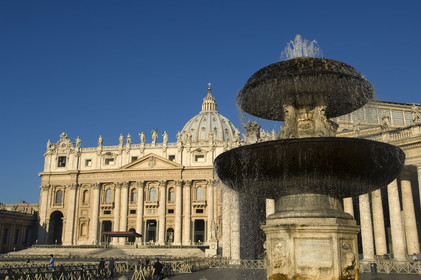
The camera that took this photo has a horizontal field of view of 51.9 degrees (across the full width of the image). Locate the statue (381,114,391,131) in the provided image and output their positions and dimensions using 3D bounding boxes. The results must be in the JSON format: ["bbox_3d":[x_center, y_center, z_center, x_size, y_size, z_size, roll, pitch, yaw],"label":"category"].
[{"bbox_3d":[26.437,-2.700,65.118,1.050,3.000,1.250,13,-19,-41],"label":"statue"}]

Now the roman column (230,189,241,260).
[{"bbox_3d":[4.103,13.862,72.198,1.600,12.800,1.600,-3,-15,11],"label":"roman column"}]

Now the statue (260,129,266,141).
[{"bbox_3d":[25.400,-2.239,203.767,2.400,5.700,2.200,-3,-15,11],"label":"statue"}]

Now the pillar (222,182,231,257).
[{"bbox_3d":[2.730,14.028,73.255,1.500,12.800,1.500,-3,-15,11],"label":"pillar"}]

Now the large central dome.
[{"bbox_3d":[-0.482,-20.893,361.356,46.000,53.000,46.000,-3,-15,11],"label":"large central dome"}]

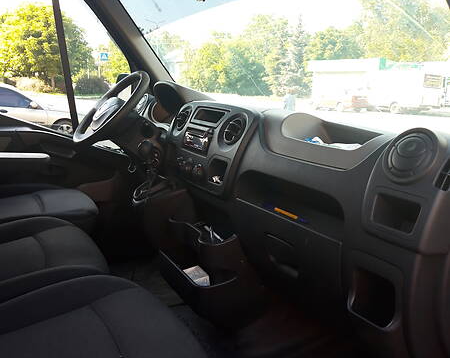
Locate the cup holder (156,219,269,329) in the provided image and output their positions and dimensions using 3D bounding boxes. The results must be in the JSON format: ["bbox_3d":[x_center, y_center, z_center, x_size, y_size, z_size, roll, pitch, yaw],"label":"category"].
[{"bbox_3d":[-0.051,0.275,1.460,0.225,0.278,0.300,-8,15,-30],"label":"cup holder"}]

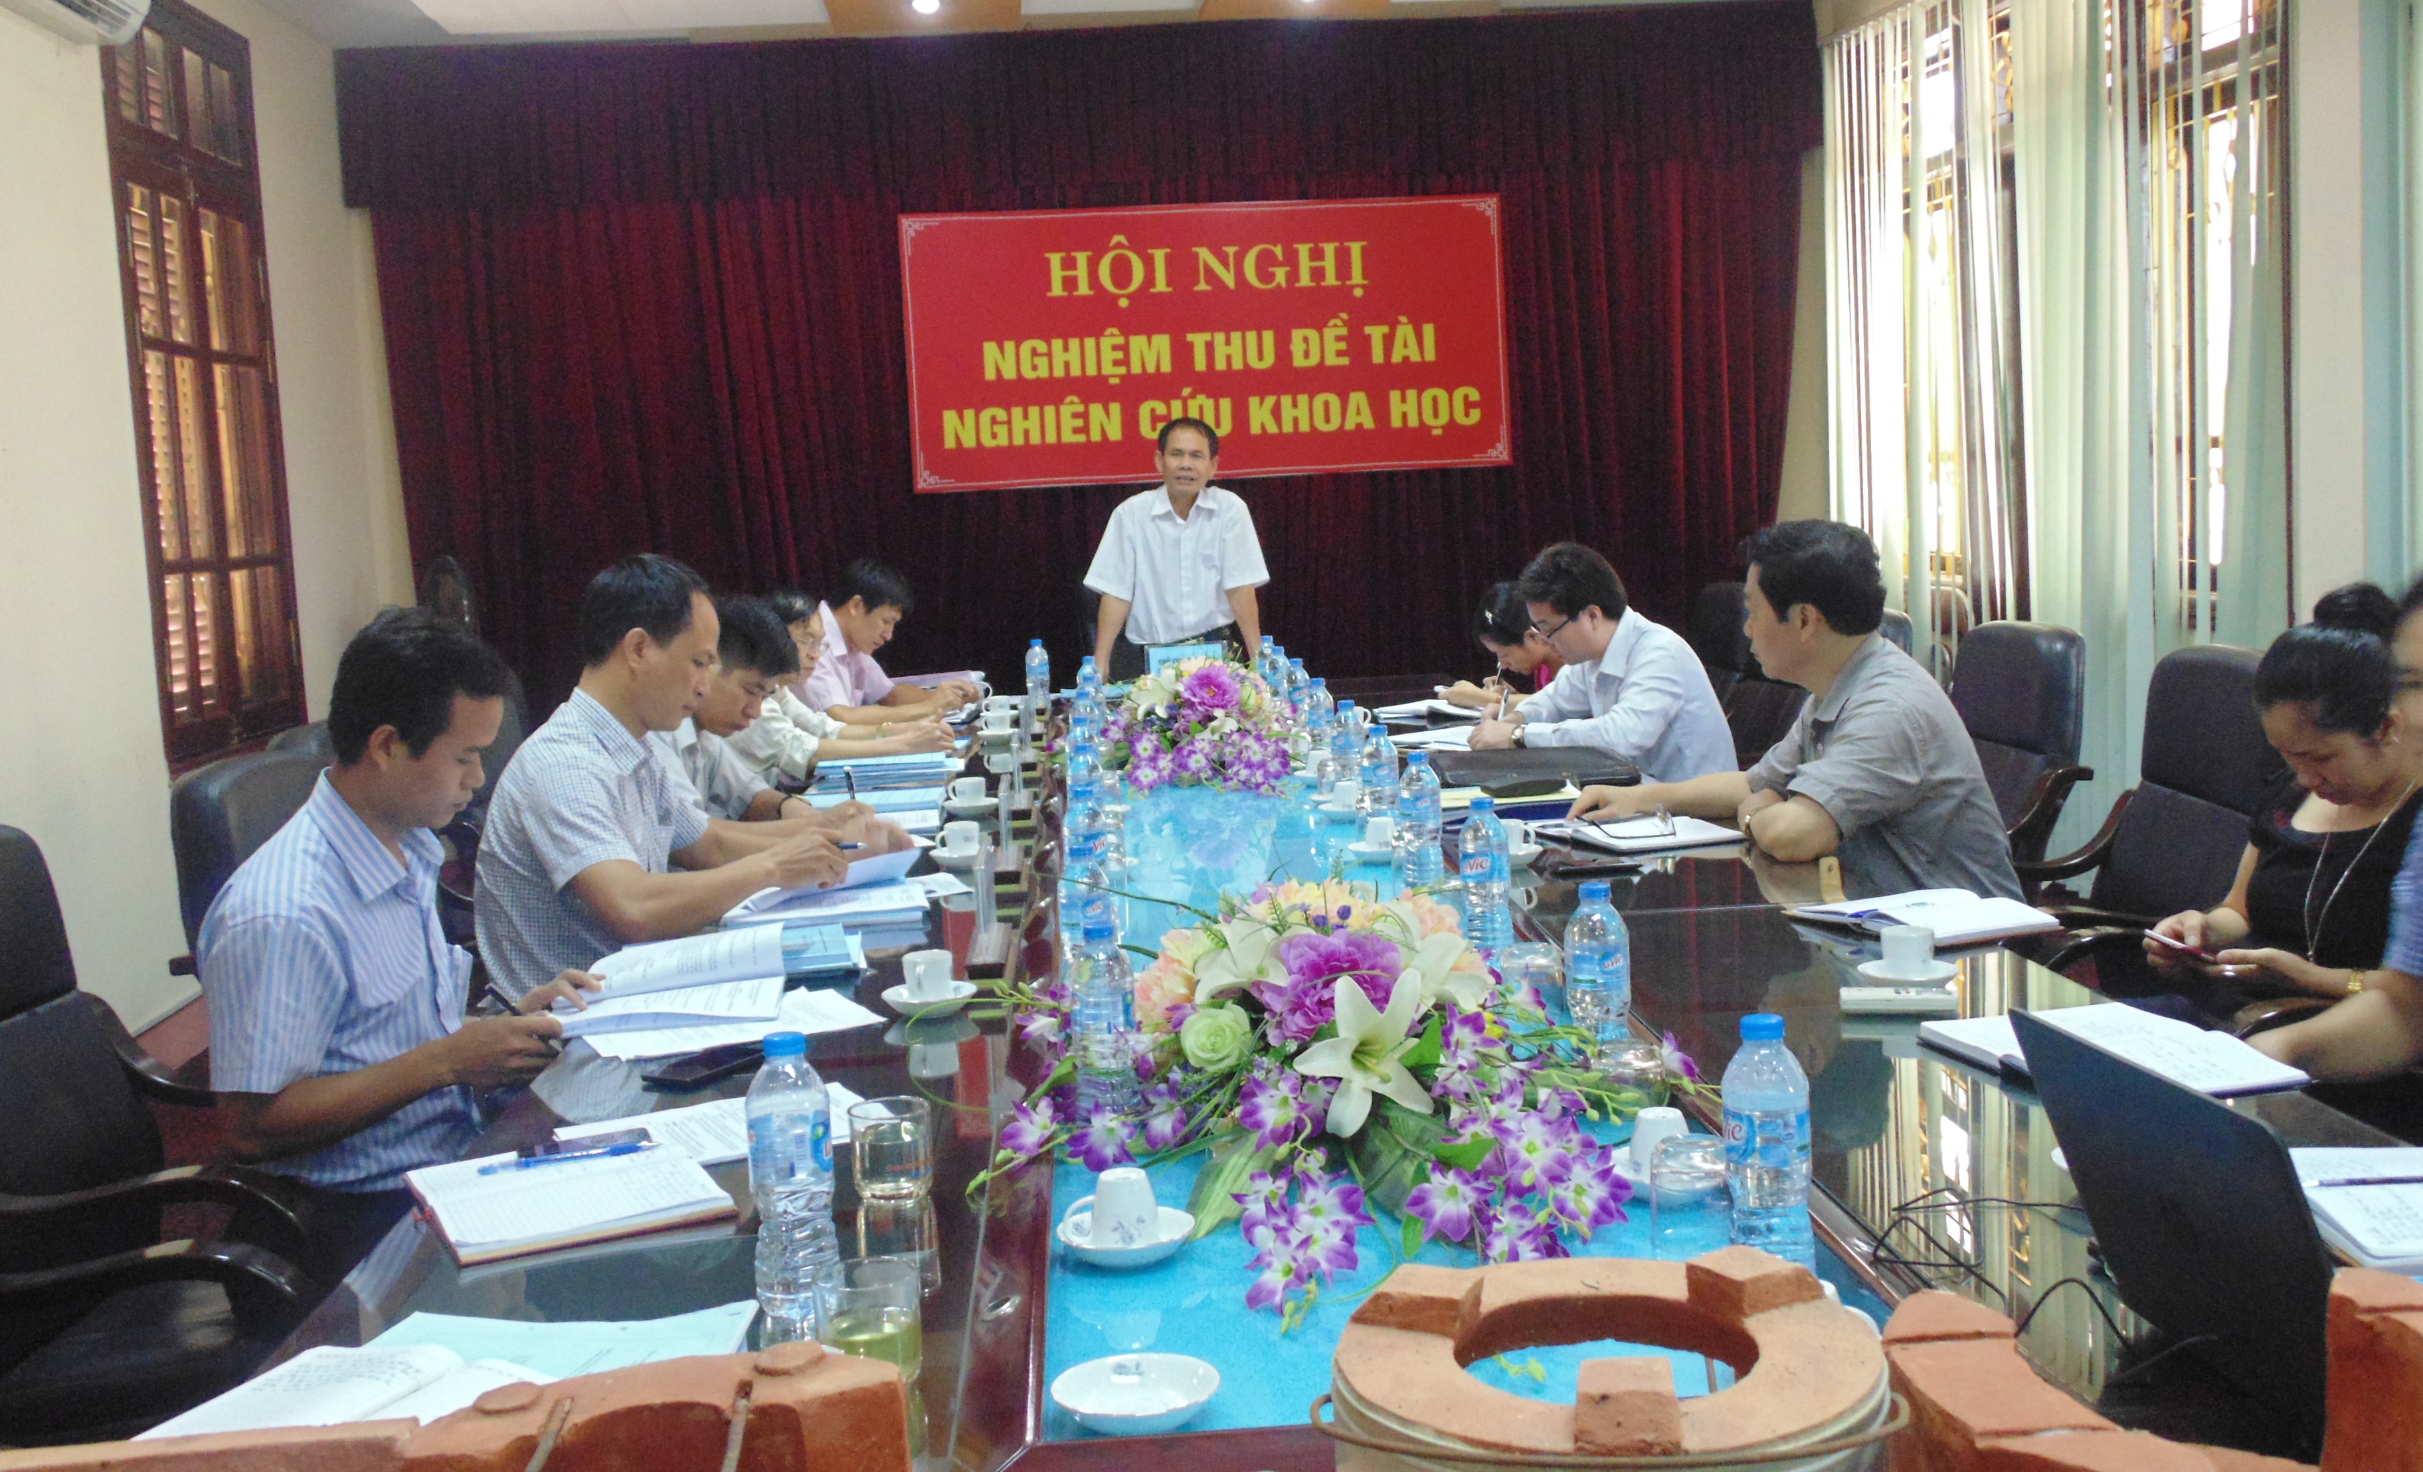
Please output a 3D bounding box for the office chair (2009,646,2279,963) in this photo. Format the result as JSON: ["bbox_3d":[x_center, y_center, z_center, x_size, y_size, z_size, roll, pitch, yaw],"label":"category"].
[{"bbox_3d":[1.353,0.389,3.931,0.680,1.041,0.620,-3,6,0],"label":"office chair"}]

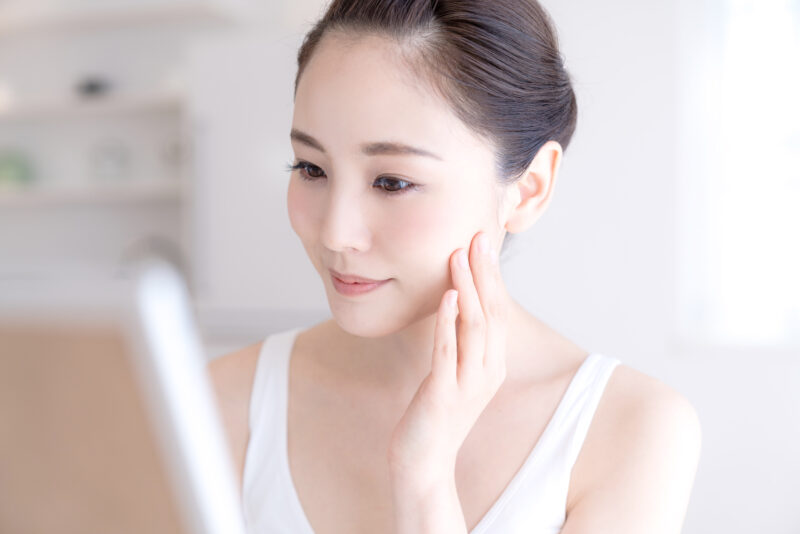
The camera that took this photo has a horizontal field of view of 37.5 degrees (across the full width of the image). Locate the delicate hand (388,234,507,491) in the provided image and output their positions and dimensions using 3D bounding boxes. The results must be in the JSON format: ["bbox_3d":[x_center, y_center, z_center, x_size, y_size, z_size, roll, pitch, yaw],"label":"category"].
[{"bbox_3d":[0.033,0.062,0.780,0.077,0.172,0.056,18,-11,-35],"label":"delicate hand"}]

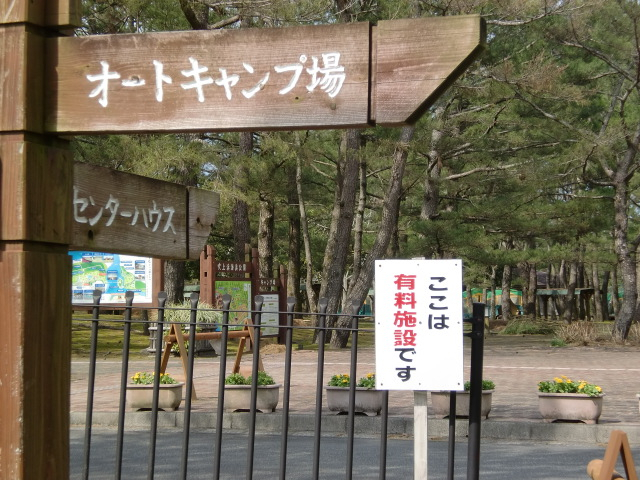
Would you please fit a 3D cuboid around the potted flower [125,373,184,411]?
[{"bbox_3d":[-1.728,1.594,15.755,0.634,0.389,0.287,-1,-2,18],"label":"potted flower"}]

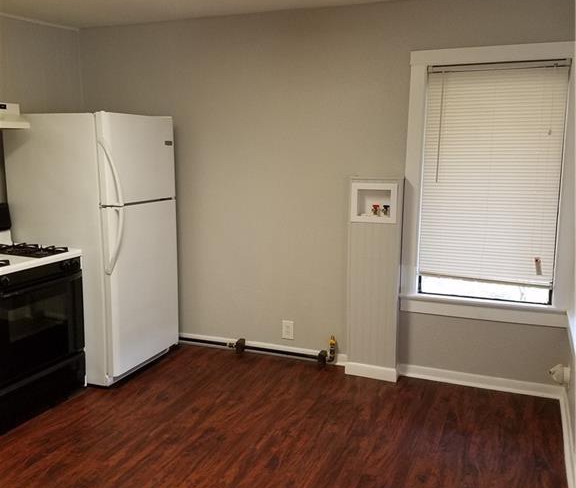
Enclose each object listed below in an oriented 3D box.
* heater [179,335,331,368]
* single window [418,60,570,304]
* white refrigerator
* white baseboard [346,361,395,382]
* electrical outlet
[{"bbox_3d":[-0.269,0.774,4.241,1.210,0.101,0.079,4,10,22],"label":"heater"},{"bbox_3d":[1.233,-0.366,3.547,0.812,1.452,0.089,4,10,22],"label":"single window"},{"bbox_3d":[-1.297,0.003,3.966,0.788,1.705,0.747,4,10,22],"label":"white refrigerator"},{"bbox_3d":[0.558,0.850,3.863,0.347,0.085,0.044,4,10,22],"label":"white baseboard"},{"bbox_3d":[0.001,0.626,4.166,0.086,0.132,0.015,4,10,22],"label":"electrical outlet"}]

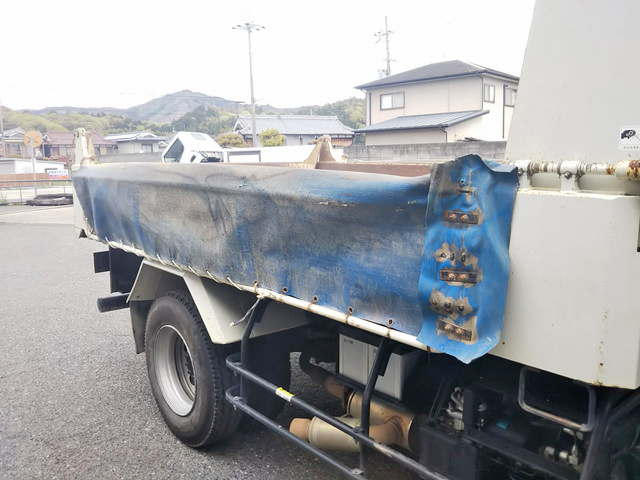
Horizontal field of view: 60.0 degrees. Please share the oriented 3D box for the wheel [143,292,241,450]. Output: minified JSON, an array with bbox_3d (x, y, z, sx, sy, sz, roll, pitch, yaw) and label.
[{"bbox_3d":[-0.664,0.667,2.959,0.240,0.810,0.810,-8,11,-40],"label":"wheel"}]

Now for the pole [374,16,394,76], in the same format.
[{"bbox_3d":[4.992,-10.636,41.939,1.600,11.969,0.900,-1,8,0],"label":"pole"}]

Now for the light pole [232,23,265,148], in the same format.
[{"bbox_3d":[-4.320,-8.763,36.113,2.000,10.333,0.900,-1,8,0],"label":"light pole"}]

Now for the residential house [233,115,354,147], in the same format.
[{"bbox_3d":[-2.628,-8.484,50.737,11.000,5.591,7.000,-5,9,-24],"label":"residential house"}]

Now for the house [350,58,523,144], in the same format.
[{"bbox_3d":[6.450,-6.930,32.562,8.500,7.200,10.600,5,10,39],"label":"house"}]

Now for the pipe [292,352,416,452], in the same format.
[{"bbox_3d":[0.136,0.717,2.369,0.340,0.330,0.680,-8,11,-40],"label":"pipe"}]

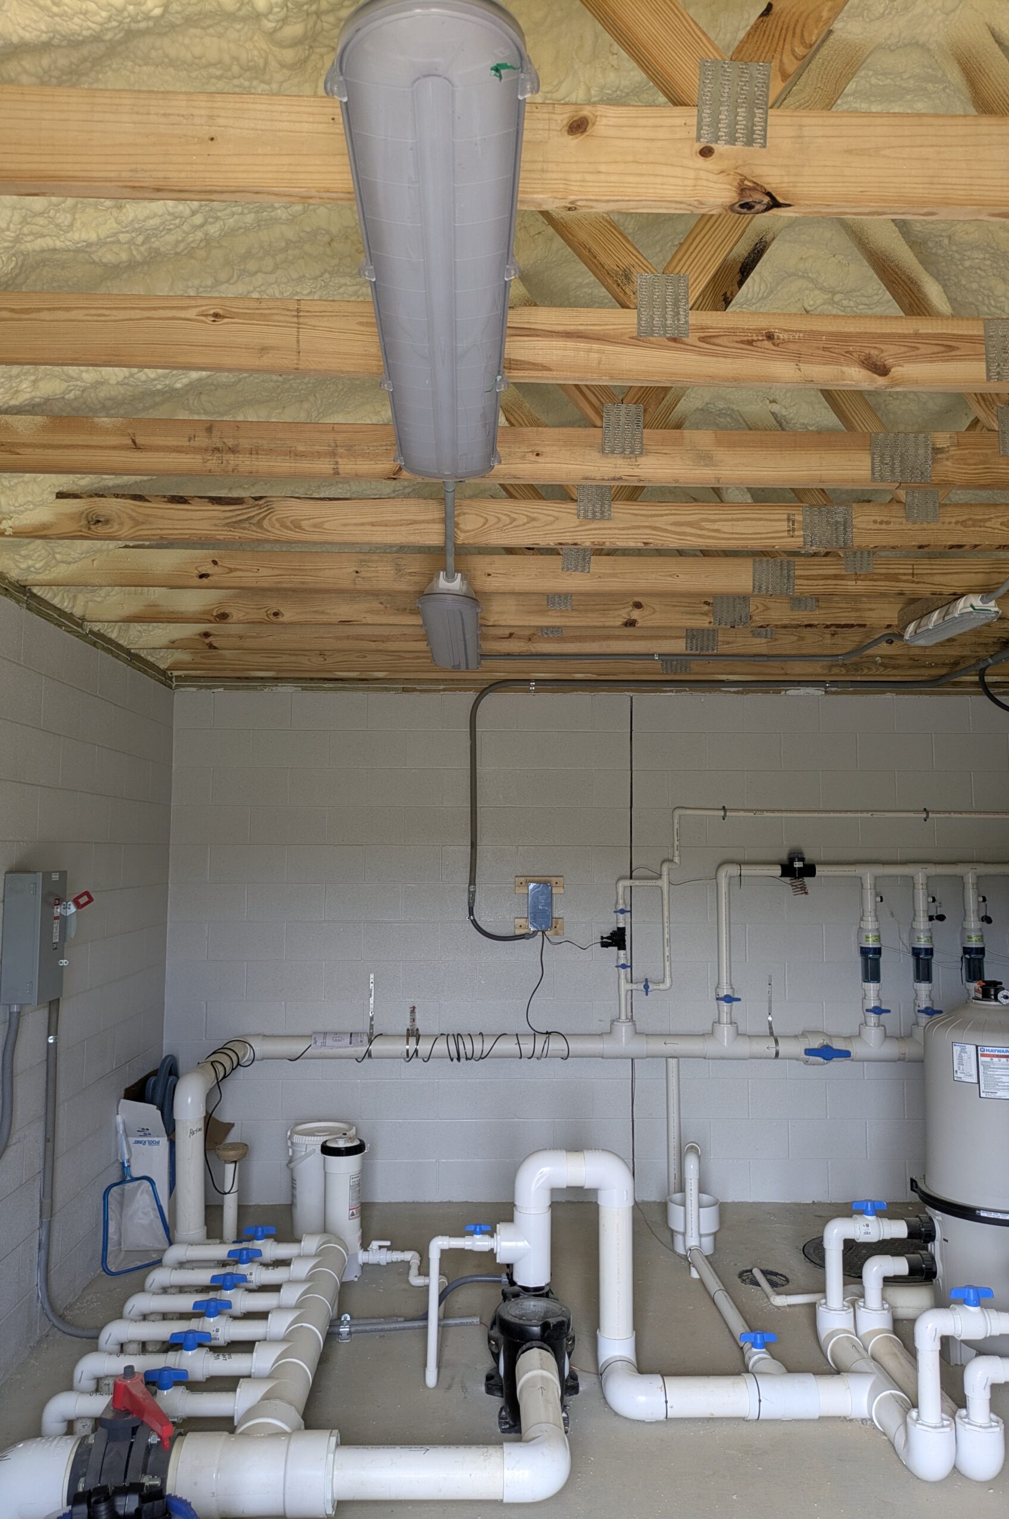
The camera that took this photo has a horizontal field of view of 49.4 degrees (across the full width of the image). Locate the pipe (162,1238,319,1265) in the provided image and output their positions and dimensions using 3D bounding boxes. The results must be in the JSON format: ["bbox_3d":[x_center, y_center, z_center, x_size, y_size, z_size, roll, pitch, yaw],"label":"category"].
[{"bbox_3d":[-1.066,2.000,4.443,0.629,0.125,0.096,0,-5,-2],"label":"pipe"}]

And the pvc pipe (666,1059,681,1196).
[{"bbox_3d":[0.867,1.908,5.608,0.064,0.771,0.064,0,-5,-1],"label":"pvc pipe"}]

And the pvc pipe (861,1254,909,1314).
[{"bbox_3d":[1.377,1.889,3.959,0.169,0.193,0.076,0,-5,-1],"label":"pvc pipe"}]

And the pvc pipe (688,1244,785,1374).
[{"bbox_3d":[0.863,2.097,4.231,0.096,0.130,1.048,1,-5,-5],"label":"pvc pipe"}]

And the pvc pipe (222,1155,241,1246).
[{"bbox_3d":[-1.250,2.034,5.012,0.061,0.398,0.061,0,-5,-1],"label":"pvc pipe"}]

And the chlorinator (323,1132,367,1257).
[{"bbox_3d":[-0.693,1.925,4.741,0.188,0.574,0.188,0,-5,0],"label":"chlorinator"}]

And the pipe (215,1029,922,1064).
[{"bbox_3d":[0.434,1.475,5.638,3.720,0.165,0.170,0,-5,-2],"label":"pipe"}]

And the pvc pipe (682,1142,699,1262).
[{"bbox_3d":[0.806,1.903,4.729,0.065,0.482,0.090,0,-5,-2],"label":"pvc pipe"}]

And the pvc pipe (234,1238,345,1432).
[{"bbox_3d":[-0.704,1.946,3.748,0.200,0.144,1.545,0,-5,-2],"label":"pvc pipe"}]

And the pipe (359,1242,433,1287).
[{"bbox_3d":[-0.459,2.136,4.648,0.337,0.140,0.235,0,-5,-1],"label":"pipe"}]

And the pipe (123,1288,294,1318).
[{"bbox_3d":[-1.040,1.918,3.860,0.593,0.103,0.092,0,-5,-2],"label":"pipe"}]

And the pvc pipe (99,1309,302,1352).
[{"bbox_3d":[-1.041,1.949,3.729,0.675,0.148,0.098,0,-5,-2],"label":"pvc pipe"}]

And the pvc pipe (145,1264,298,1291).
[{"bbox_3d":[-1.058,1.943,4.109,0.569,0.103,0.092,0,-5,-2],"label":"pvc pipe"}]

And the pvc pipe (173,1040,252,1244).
[{"bbox_3d":[-1.331,1.741,5.070,0.135,0.785,1.120,0,-5,-2],"label":"pvc pipe"}]

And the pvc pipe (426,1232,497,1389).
[{"bbox_3d":[-0.146,1.888,3.764,0.240,0.488,0.060,0,-5,-1],"label":"pvc pipe"}]

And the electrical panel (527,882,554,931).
[{"bbox_3d":[0.189,0.774,5.730,0.122,0.249,0.080,0,-5,-2],"label":"electrical panel"}]

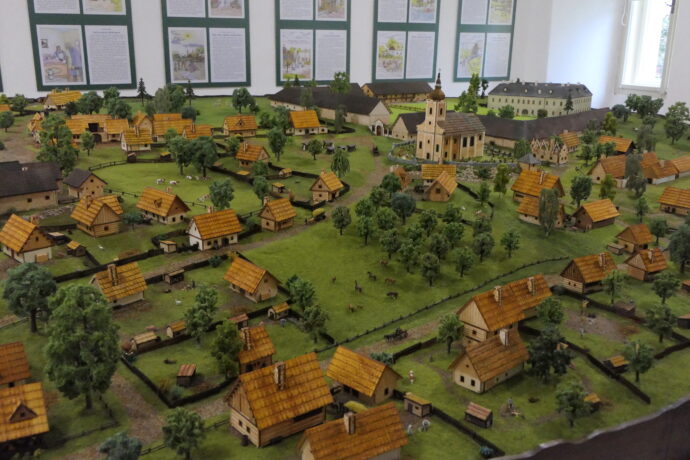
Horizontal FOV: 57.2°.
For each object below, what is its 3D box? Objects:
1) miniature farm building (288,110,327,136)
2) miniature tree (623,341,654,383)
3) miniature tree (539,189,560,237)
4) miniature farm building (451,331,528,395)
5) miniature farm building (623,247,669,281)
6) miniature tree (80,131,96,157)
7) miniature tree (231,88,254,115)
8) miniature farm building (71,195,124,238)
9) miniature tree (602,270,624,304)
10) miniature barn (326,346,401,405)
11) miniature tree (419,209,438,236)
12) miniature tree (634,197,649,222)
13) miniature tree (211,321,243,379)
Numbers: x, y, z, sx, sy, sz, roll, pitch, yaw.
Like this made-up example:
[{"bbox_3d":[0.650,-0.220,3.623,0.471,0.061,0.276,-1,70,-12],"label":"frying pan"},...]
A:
[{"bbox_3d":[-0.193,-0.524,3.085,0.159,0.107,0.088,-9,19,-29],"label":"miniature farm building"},{"bbox_3d":[0.476,0.214,1.023,0.051,0.073,0.051,1,19,0],"label":"miniature tree"},{"bbox_3d":[0.626,-0.053,1.936,0.058,0.146,0.058,1,17,0],"label":"miniature tree"},{"bbox_3d":[0.258,0.222,1.113,0.139,0.078,0.066,-14,23,-39],"label":"miniature farm building"},{"bbox_3d":[0.818,0.087,1.712,0.076,0.074,0.074,-7,19,-24],"label":"miniature farm building"},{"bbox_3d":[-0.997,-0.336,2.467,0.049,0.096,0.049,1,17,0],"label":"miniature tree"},{"bbox_3d":[-0.612,-0.758,3.731,0.121,0.140,0.115,-2,18,-9],"label":"miniature tree"},{"bbox_3d":[-0.728,-0.050,1.888,0.131,0.096,0.128,16,23,40],"label":"miniature farm building"},{"bbox_3d":[0.603,0.130,1.420,0.049,0.080,0.049,1,17,0],"label":"miniature tree"},{"bbox_3d":[0.029,0.223,1.002,0.095,0.052,0.073,16,23,39],"label":"miniature barn"},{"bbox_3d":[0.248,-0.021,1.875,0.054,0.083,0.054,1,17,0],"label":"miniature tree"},{"bbox_3d":[0.963,-0.065,2.054,0.045,0.086,0.045,1,17,0],"label":"miniature tree"},{"bbox_3d":[-0.217,0.222,1.158,0.057,0.112,0.054,-2,18,-11],"label":"miniature tree"}]

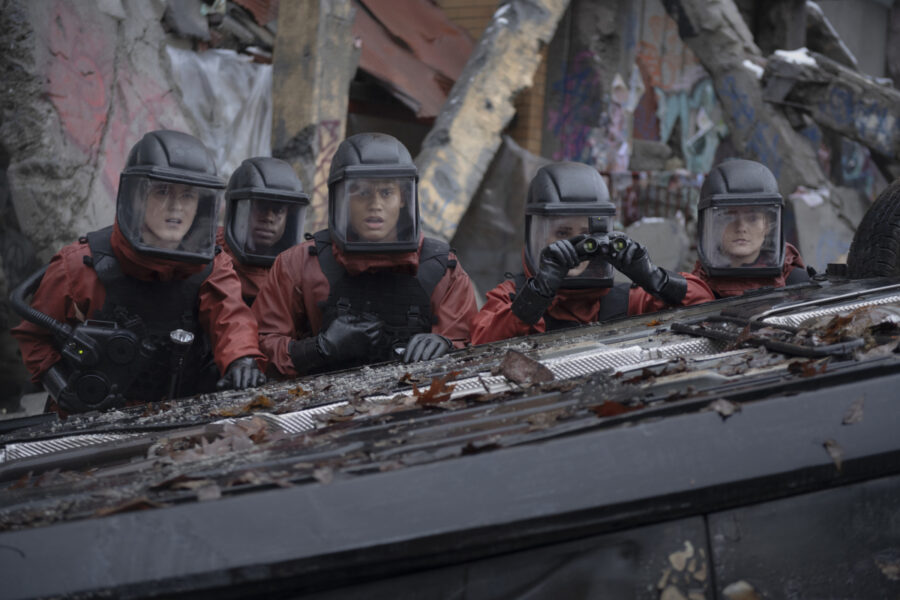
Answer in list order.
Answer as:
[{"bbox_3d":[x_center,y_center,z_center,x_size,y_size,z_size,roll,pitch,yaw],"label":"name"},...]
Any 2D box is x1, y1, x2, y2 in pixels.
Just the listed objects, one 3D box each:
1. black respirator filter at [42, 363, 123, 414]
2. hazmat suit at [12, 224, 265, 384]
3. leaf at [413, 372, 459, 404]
[{"bbox_3d":[-0.828,0.196,3.500,0.190,0.085,0.100,27,20,26],"label":"black respirator filter"},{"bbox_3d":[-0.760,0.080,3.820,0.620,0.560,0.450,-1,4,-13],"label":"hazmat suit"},{"bbox_3d":[-0.026,0.167,2.950,0.090,0.050,0.070,-9,5,-13],"label":"leaf"}]

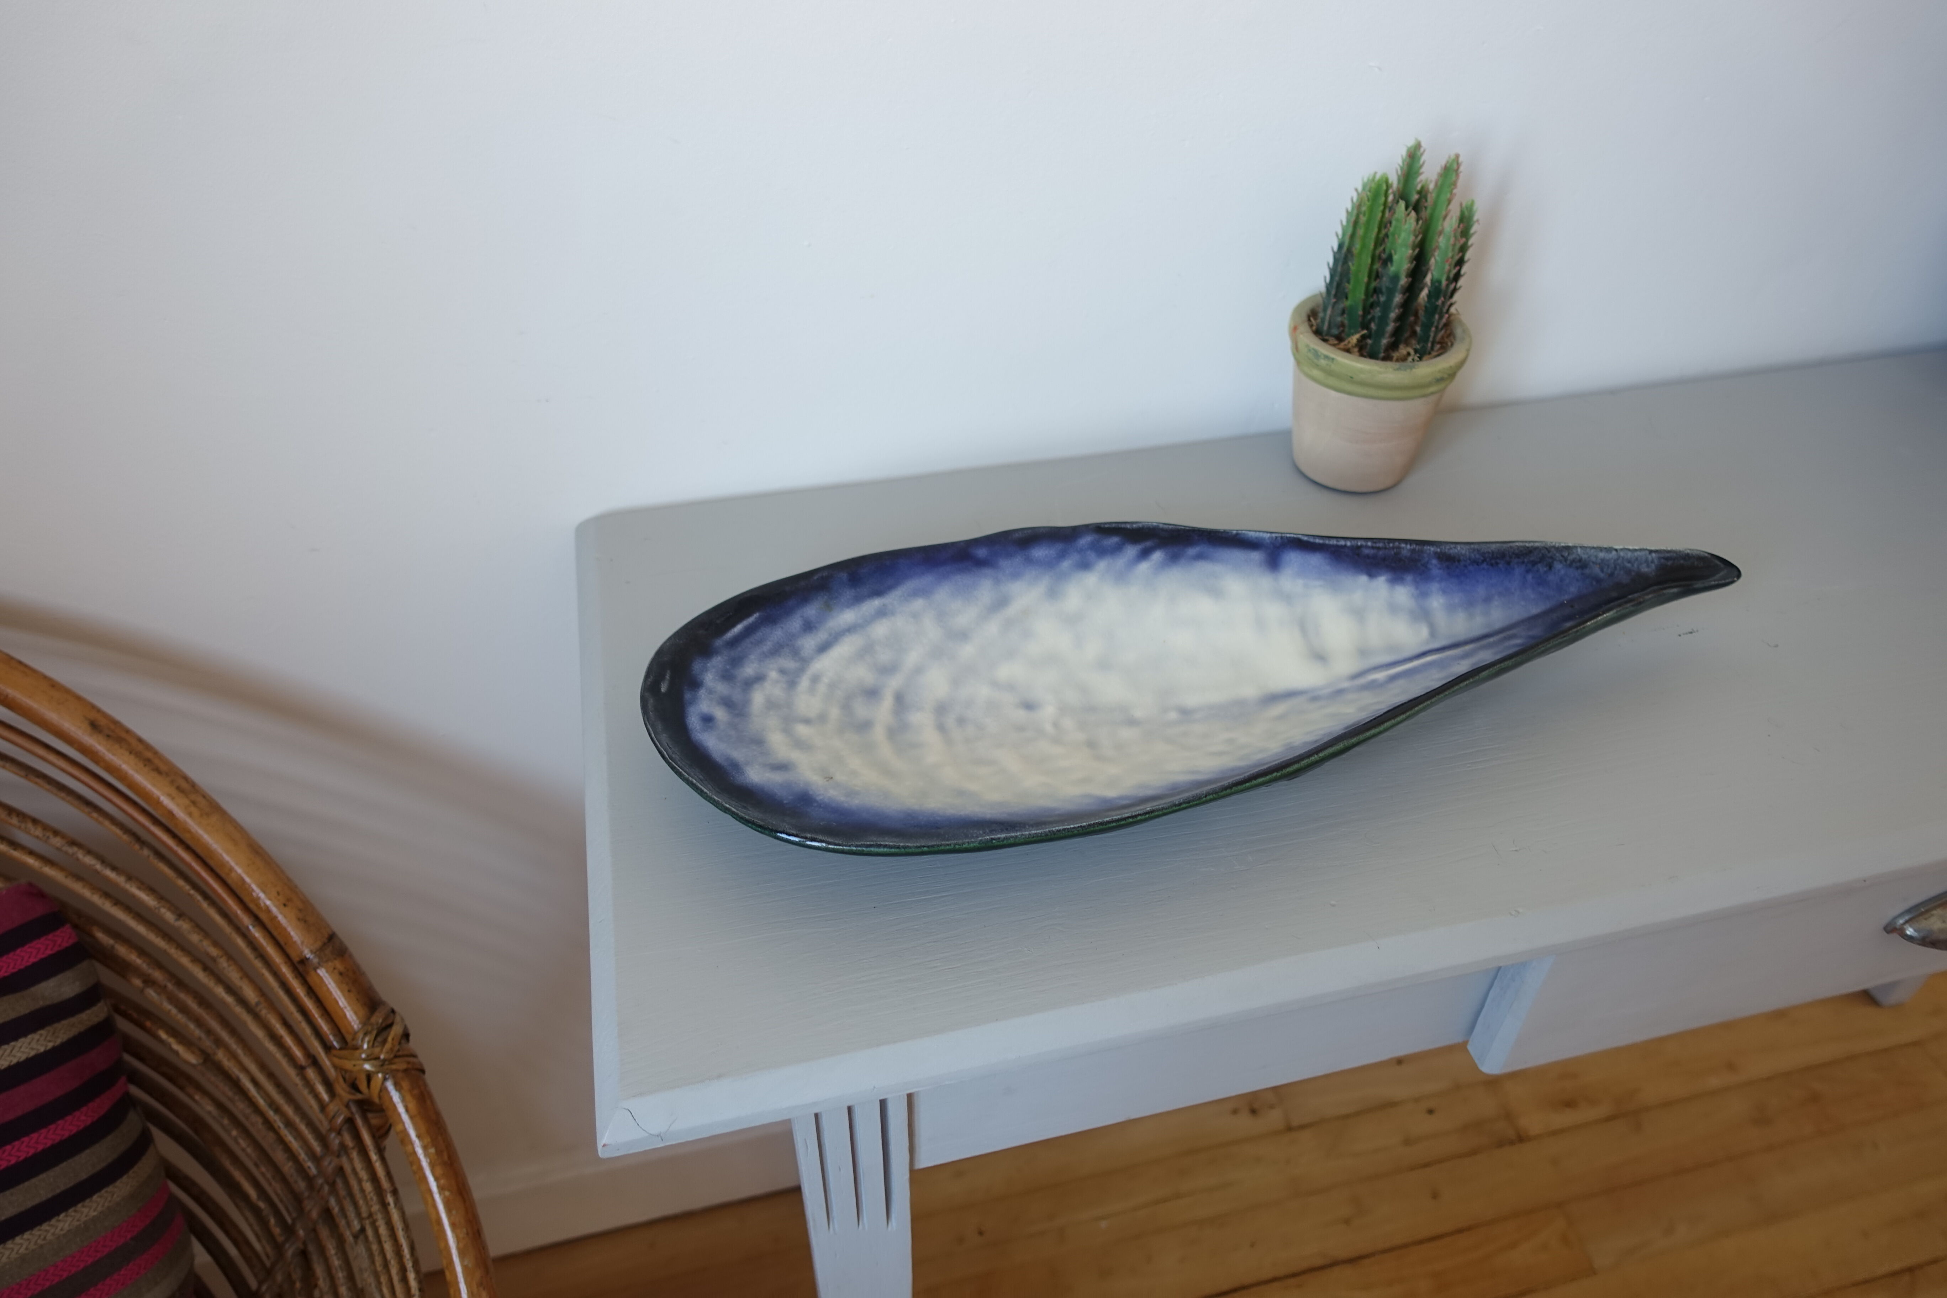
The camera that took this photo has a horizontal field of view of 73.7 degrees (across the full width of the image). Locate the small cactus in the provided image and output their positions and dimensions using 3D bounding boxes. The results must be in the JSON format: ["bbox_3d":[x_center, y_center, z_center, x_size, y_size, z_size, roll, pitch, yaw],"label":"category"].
[{"bbox_3d":[0.225,-0.210,0.688,0.072,0.107,0.066,-9,40,-11],"label":"small cactus"}]

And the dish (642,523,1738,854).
[{"bbox_3d":[0.107,0.010,0.568,0.486,0.065,0.190,-10,41,-13],"label":"dish"}]

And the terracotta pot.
[{"bbox_3d":[0.222,-0.143,0.739,0.097,0.086,0.097,1,39,0],"label":"terracotta pot"}]

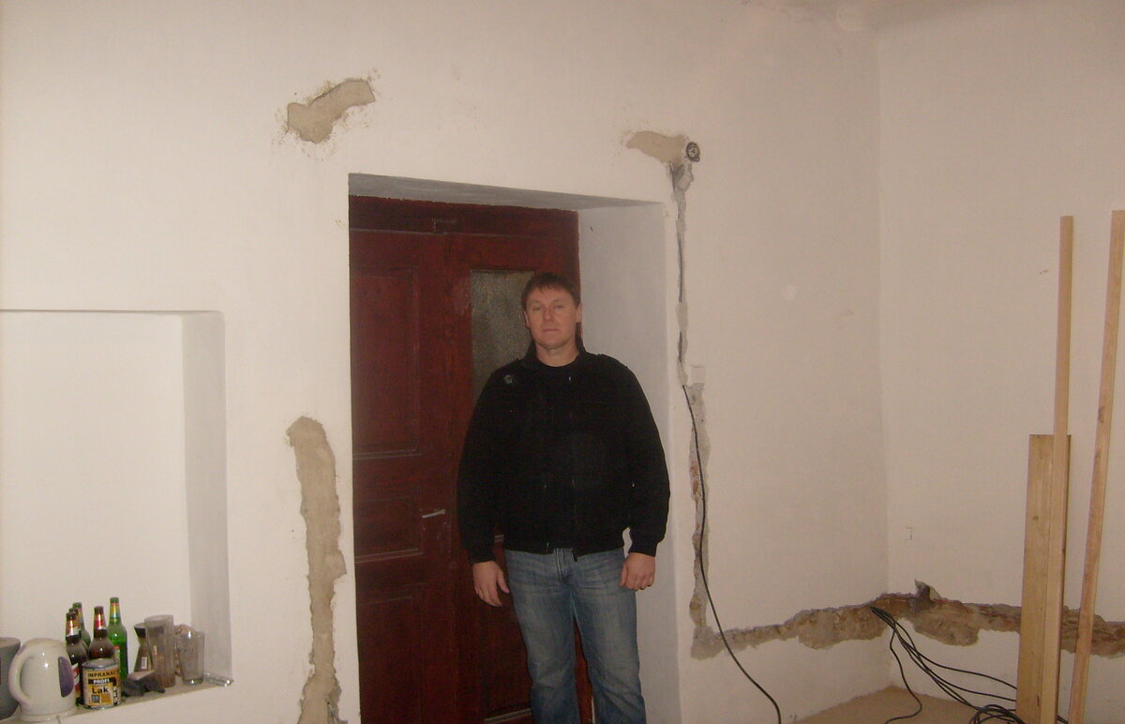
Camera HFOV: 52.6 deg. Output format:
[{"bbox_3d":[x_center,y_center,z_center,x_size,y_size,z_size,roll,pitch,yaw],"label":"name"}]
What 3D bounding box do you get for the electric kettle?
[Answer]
[{"bbox_3d":[-1.448,0.880,3.167,0.150,0.210,0.210,-1,0,27],"label":"electric kettle"}]

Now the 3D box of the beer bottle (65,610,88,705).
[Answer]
[{"bbox_3d":[-1.411,0.854,3.277,0.068,0.260,0.068,-1,0,-23],"label":"beer bottle"}]

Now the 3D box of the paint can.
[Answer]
[{"bbox_3d":[-1.324,0.923,3.263,0.100,0.117,0.100,-1,0,-22],"label":"paint can"}]

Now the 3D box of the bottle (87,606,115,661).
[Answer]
[{"bbox_3d":[-1.359,0.852,3.345,0.068,0.260,0.068,-1,0,-22],"label":"bottle"}]

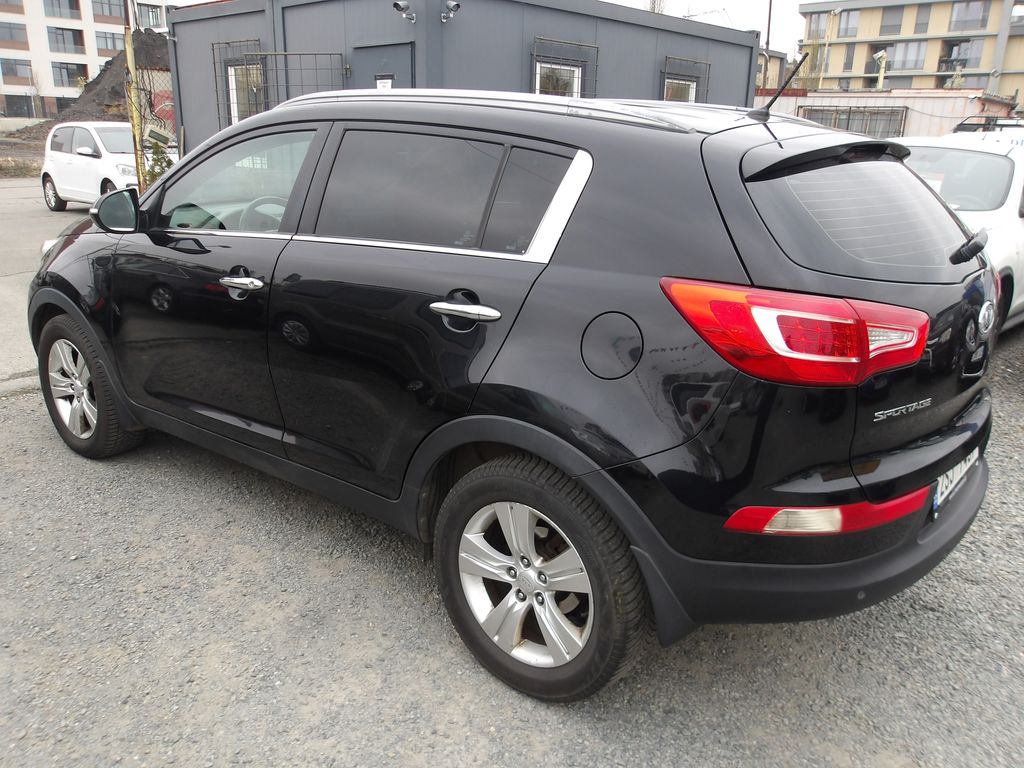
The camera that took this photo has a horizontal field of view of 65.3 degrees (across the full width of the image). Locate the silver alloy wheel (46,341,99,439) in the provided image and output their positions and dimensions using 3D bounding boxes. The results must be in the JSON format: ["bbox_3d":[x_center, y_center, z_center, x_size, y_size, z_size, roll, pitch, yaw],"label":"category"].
[{"bbox_3d":[-1.987,0.009,3.776,0.465,0.465,0.180,14,21,36],"label":"silver alloy wheel"}]

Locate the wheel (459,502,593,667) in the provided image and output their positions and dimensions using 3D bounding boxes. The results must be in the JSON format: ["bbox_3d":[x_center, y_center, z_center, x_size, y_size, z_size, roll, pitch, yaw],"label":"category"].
[{"bbox_3d":[0.082,0.525,2.219,0.465,0.465,0.180,14,21,36],"label":"wheel"}]

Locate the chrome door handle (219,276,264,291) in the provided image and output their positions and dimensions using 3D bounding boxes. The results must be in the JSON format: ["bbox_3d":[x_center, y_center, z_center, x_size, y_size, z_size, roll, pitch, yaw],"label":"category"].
[{"bbox_3d":[-0.908,-0.338,2.679,0.245,0.035,0.050,14,21,36],"label":"chrome door handle"}]

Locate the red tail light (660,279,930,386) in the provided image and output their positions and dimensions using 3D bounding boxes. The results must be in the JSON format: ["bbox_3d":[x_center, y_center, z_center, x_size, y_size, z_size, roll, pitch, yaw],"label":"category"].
[{"bbox_3d":[0.637,-0.122,1.767,0.500,0.210,0.390,14,21,36],"label":"red tail light"}]

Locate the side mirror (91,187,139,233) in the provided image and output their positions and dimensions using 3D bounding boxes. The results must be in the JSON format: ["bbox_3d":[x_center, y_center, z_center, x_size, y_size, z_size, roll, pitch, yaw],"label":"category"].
[{"bbox_3d":[-1.461,-0.637,2.938,0.130,0.175,0.190,14,21,36],"label":"side mirror"}]

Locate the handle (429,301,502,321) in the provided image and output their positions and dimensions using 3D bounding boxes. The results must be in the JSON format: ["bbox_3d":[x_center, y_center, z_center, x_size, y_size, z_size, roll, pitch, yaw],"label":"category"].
[{"bbox_3d":[-0.124,-0.192,2.075,0.240,0.036,0.050,14,21,36],"label":"handle"}]

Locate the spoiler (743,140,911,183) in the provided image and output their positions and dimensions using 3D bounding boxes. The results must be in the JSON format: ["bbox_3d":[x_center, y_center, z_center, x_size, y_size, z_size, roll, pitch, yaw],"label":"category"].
[{"bbox_3d":[0.971,-0.637,2.243,0.220,0.120,1.280,14,21,36],"label":"spoiler"}]

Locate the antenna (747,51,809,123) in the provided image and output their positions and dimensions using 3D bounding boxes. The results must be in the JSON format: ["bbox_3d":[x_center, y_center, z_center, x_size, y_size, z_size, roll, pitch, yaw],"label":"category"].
[{"bbox_3d":[0.786,-0.858,2.333,0.045,0.240,0.060,-19,62,-49],"label":"antenna"}]

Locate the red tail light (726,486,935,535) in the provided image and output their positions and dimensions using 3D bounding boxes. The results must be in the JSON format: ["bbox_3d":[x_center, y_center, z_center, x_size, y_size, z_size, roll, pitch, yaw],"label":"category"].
[{"bbox_3d":[0.737,0.269,1.847,0.325,0.090,0.465,14,21,36],"label":"red tail light"}]

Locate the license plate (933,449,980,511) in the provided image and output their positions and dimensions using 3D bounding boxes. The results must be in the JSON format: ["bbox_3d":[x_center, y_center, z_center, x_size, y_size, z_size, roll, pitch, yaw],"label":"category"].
[{"bbox_3d":[1.257,0.230,2.250,0.015,0.110,0.520,5,15,38],"label":"license plate"}]

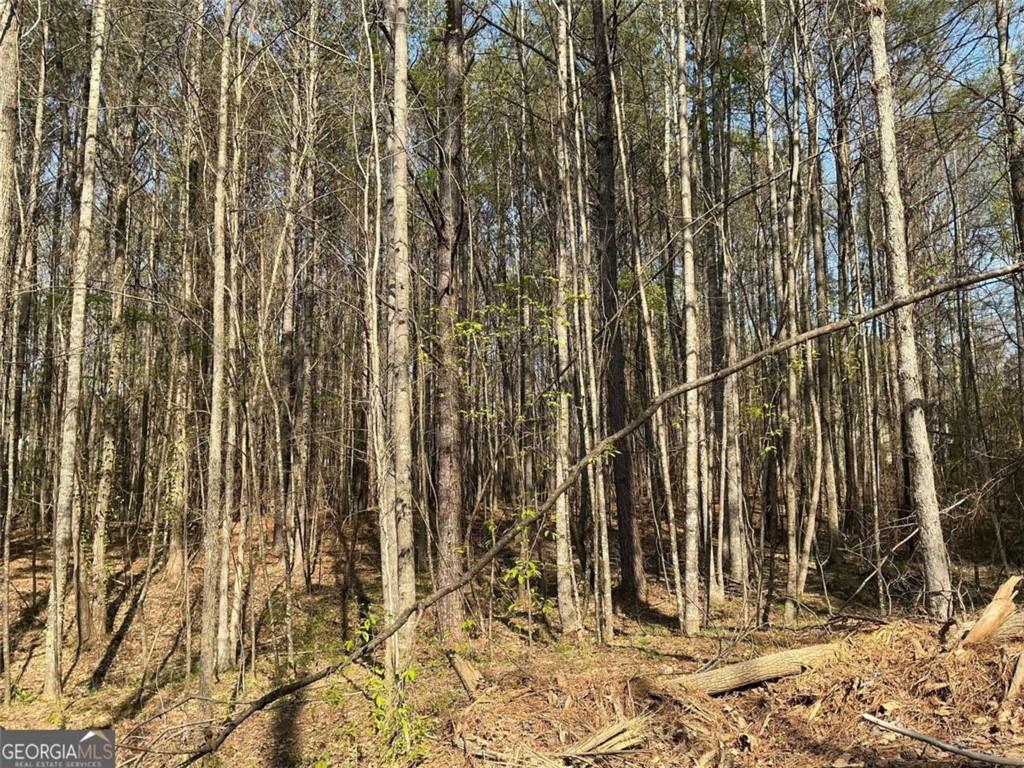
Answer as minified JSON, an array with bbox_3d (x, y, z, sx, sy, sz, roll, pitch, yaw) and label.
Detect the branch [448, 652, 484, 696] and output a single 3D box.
[{"bbox_3d":[-0.389,2.325,6.725,0.150,0.140,0.580,1,4,-18],"label":"branch"}]

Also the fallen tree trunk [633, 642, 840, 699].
[{"bbox_3d":[1.860,2.297,6.675,1.764,0.180,0.180,-3,-5,-15],"label":"fallen tree trunk"}]

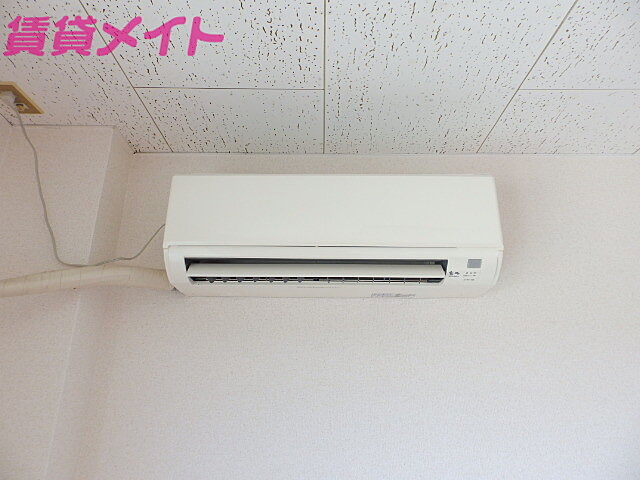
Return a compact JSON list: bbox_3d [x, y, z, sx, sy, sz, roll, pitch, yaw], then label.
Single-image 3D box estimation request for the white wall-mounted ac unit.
[{"bbox_3d":[0.031,0.003,1.032,0.780,0.270,0.190,0,-20,1],"label":"white wall-mounted ac unit"}]

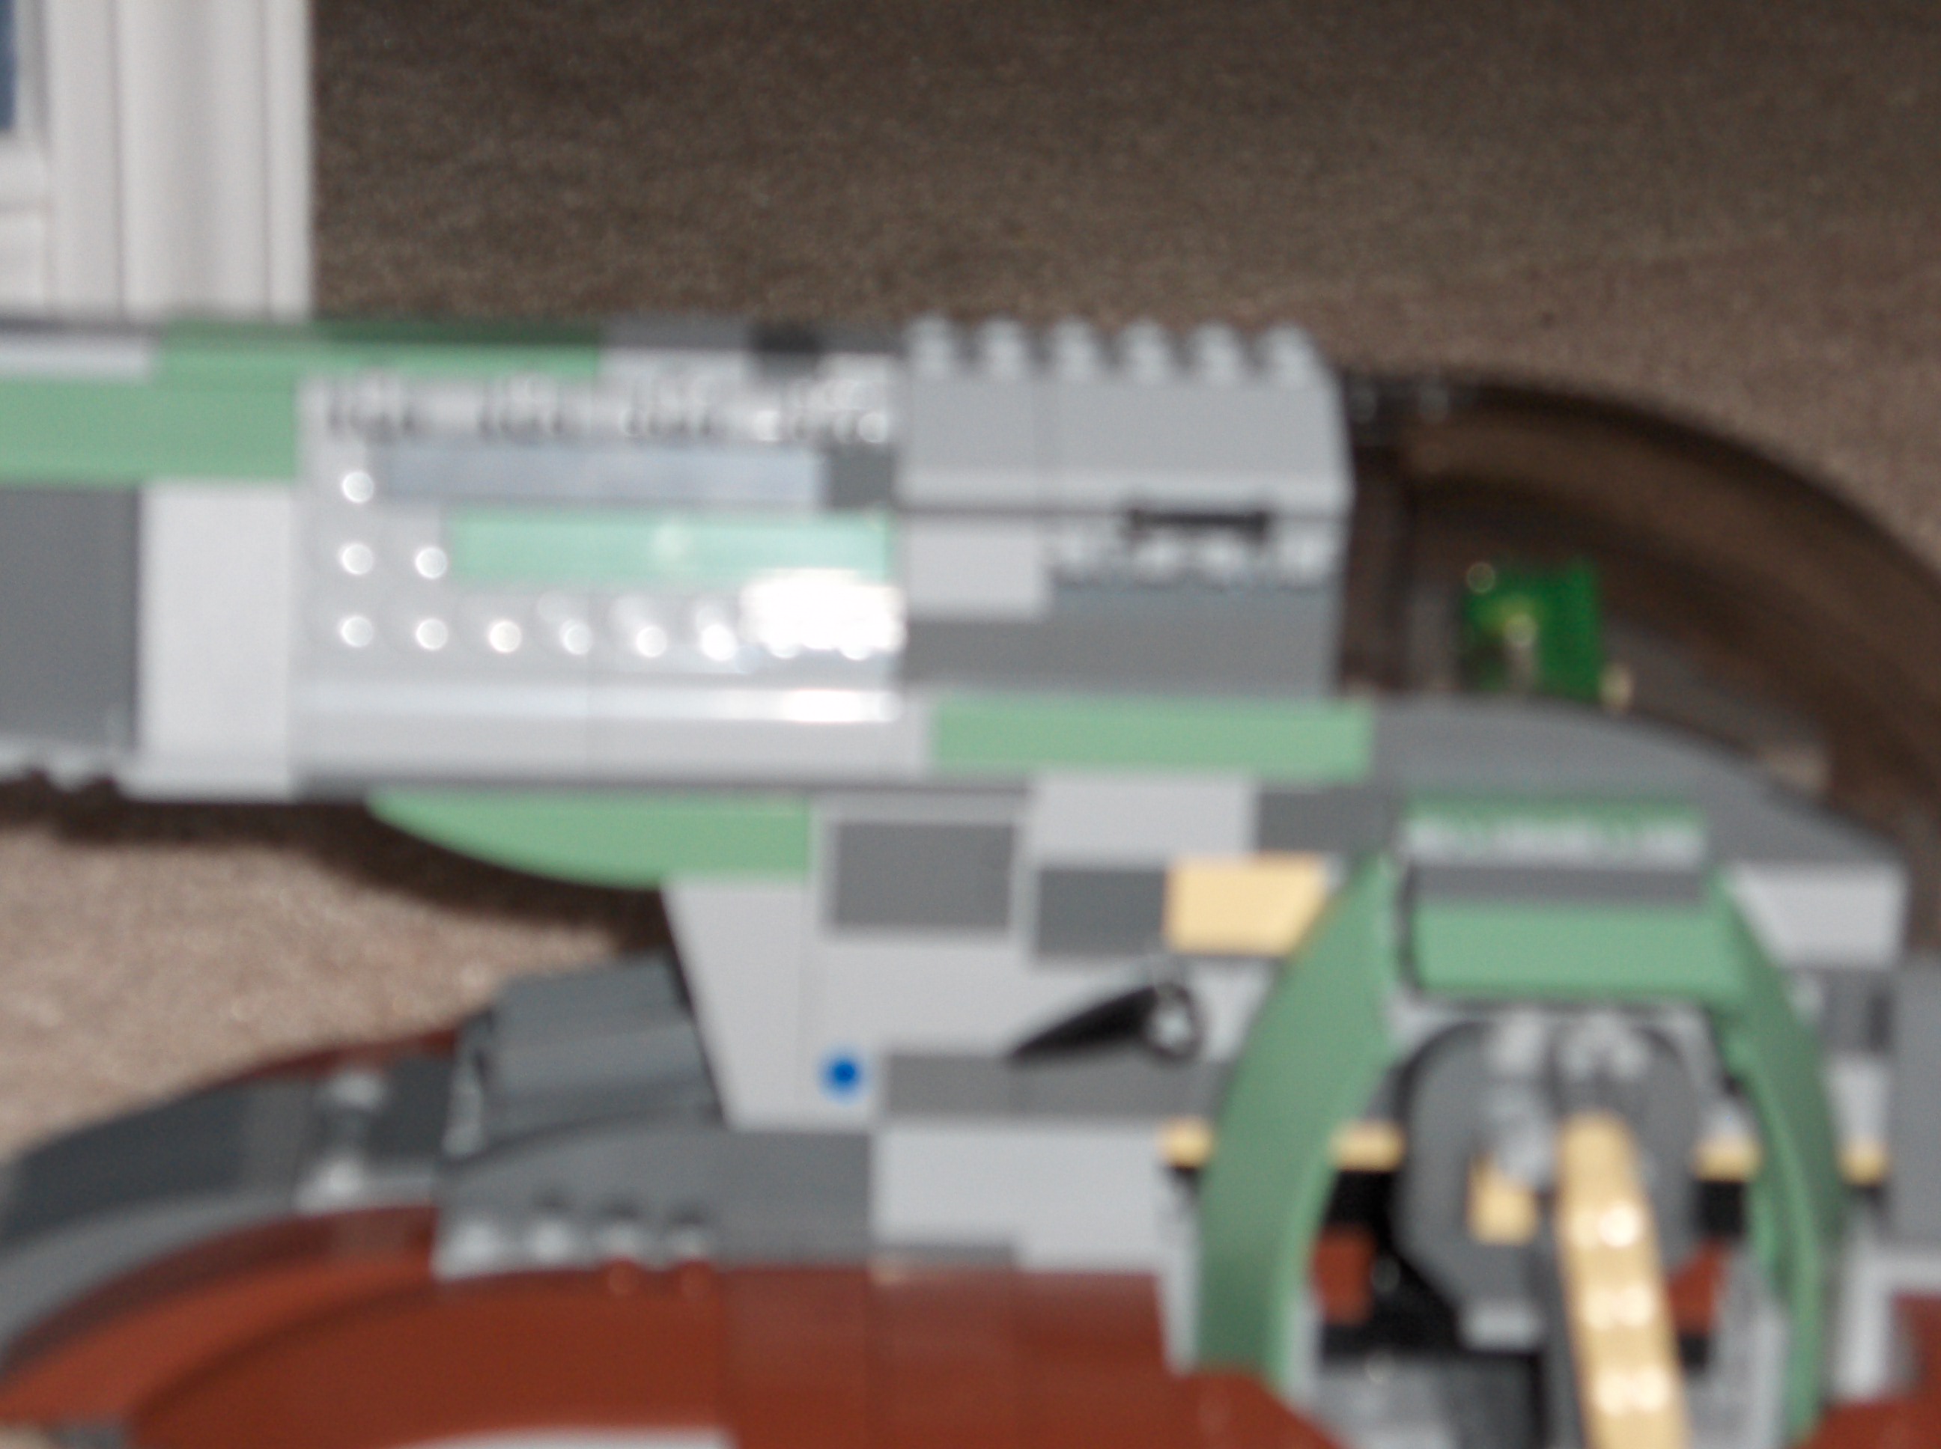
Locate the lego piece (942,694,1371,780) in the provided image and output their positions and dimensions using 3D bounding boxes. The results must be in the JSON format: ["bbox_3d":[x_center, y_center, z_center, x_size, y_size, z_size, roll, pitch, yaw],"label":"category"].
[{"bbox_3d":[0.020,0.000,0.454,0.048,0.010,0.009,1,21,0],"label":"lego piece"}]

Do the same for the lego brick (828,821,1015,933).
[{"bbox_3d":[-0.005,0.016,0.461,0.020,0.012,0.009,1,21,0],"label":"lego brick"}]

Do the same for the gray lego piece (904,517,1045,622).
[{"bbox_3d":[0.000,-0.017,0.457,0.016,0.010,0.008,1,4,0],"label":"gray lego piece"}]

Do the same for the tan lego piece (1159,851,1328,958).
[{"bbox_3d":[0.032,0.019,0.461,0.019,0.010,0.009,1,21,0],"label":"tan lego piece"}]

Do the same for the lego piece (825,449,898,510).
[{"bbox_3d":[-0.012,-0.027,0.450,0.008,0.008,0.004,1,7,0],"label":"lego piece"}]

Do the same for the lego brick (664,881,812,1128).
[{"bbox_3d":[-0.026,0.030,0.465,0.016,0.029,0.009,1,21,0],"label":"lego brick"}]

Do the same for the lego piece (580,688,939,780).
[{"bbox_3d":[-0.023,0.001,0.451,0.036,0.010,0.008,1,4,0],"label":"lego piece"}]

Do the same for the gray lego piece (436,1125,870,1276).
[{"bbox_3d":[-0.035,0.051,0.456,0.048,0.016,0.010,1,7,0],"label":"gray lego piece"}]

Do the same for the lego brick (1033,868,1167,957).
[{"bbox_3d":[0.014,0.020,0.462,0.016,0.010,0.009,1,21,0],"label":"lego brick"}]

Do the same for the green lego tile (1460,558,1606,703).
[{"bbox_3d":[0.065,-0.011,0.482,0.016,0.016,0.003,2,13,0],"label":"green lego tile"}]

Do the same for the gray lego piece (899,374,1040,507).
[{"bbox_3d":[0.000,-0.032,0.450,0.016,0.010,0.022,1,21,0],"label":"gray lego piece"}]

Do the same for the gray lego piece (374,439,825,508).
[{"bbox_3d":[-0.040,-0.027,0.449,0.048,0.008,0.003,1,3,0],"label":"gray lego piece"}]

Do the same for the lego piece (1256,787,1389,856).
[{"bbox_3d":[0.039,0.008,0.458,0.016,0.010,0.009,1,21,0],"label":"lego piece"}]

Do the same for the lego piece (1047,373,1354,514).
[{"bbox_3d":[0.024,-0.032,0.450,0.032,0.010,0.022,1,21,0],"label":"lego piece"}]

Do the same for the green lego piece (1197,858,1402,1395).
[{"bbox_3d":[0.034,0.041,0.436,0.021,0.056,0.016,1,5,0],"label":"green lego piece"}]

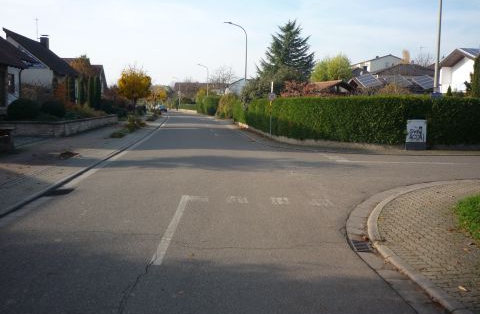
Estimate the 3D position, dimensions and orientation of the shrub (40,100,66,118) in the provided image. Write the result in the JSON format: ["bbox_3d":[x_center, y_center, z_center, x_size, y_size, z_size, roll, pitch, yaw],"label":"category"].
[{"bbox_3d":[-11.511,-2.845,27.356,1.550,1.100,1.500,-1,7,-7],"label":"shrub"}]

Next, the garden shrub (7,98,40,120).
[{"bbox_3d":[-12.375,-2.680,25.362,1.950,1.250,1.800,-1,7,-7],"label":"garden shrub"}]

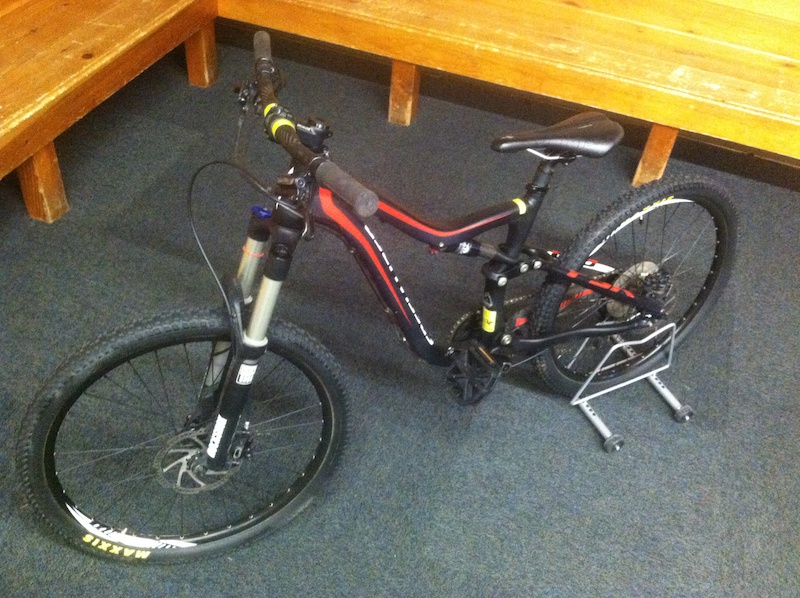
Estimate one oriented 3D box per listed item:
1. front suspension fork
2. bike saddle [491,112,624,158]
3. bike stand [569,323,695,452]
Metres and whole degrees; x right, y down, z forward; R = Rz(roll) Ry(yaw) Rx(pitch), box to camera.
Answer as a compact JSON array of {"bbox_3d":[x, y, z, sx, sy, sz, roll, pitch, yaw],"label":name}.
[{"bbox_3d":[-0.316,0.089,1.542,0.115,0.535,0.175,8,29,-28],"label":"front suspension fork"},{"bbox_3d":[0.309,-0.314,1.635,0.288,0.070,0.142,-17,41,-22],"label":"bike saddle"},{"bbox_3d":[0.608,0.160,2.206,0.340,0.222,0.390,-17,48,-22],"label":"bike stand"}]

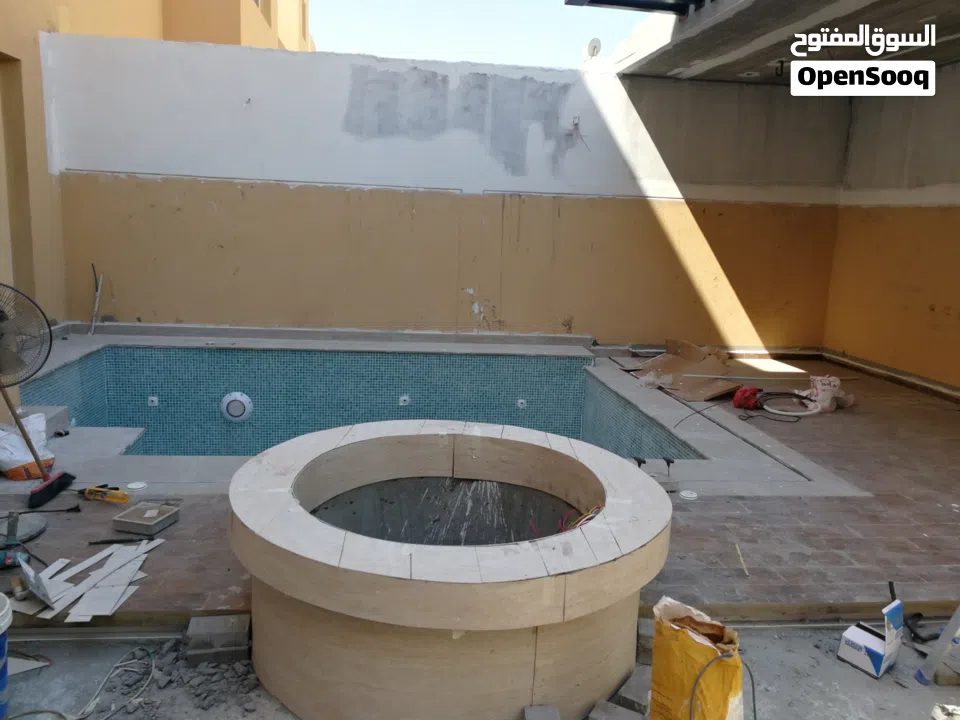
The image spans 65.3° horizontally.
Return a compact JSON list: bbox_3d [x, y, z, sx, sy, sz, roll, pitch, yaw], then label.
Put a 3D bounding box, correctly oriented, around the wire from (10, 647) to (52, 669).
[{"bbox_3d":[-1.460,0.970,2.432,0.150,0.040,0.090,0,11,-13],"label":"wire"}]

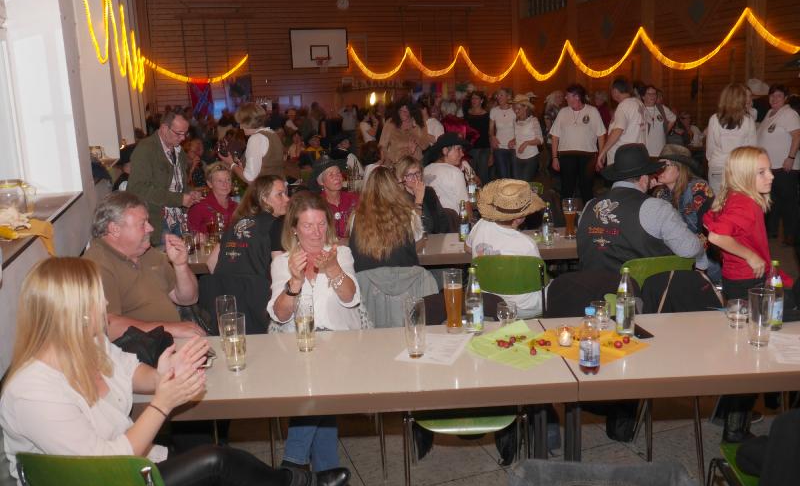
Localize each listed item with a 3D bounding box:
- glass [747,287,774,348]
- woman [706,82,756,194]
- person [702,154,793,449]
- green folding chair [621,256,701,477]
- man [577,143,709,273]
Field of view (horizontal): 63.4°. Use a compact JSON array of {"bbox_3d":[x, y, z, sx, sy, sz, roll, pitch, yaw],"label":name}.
[{"bbox_3d":[1.246,0.256,2.235,0.085,0.205,0.085,-3,11,0],"label":"glass"},{"bbox_3d":[2.797,-0.517,5.518,0.460,1.630,0.330,2,13,21],"label":"woman"},{"bbox_3d":[1.530,0.264,2.884,0.420,1.370,0.400,-2,11,5],"label":"person"},{"bbox_3d":[1.367,0.449,3.450,0.450,0.800,0.520,-4,11,-6],"label":"green folding chair"},{"bbox_3d":[1.307,0.097,3.700,0.660,1.360,0.850,4,14,29],"label":"man"}]

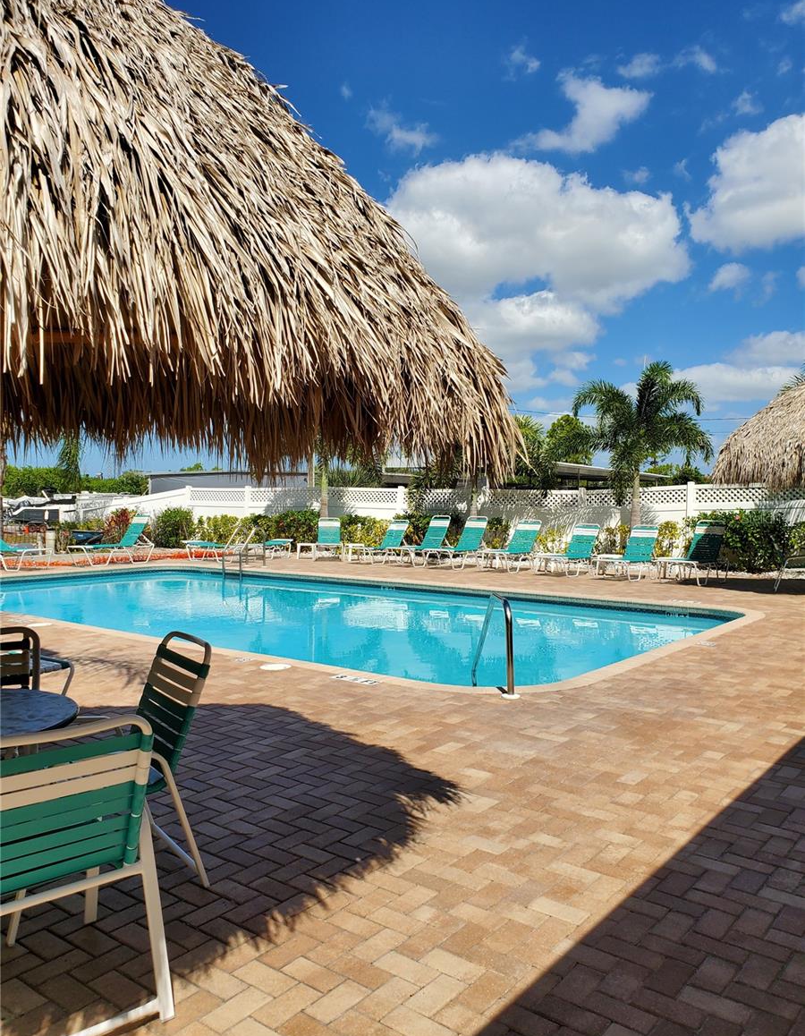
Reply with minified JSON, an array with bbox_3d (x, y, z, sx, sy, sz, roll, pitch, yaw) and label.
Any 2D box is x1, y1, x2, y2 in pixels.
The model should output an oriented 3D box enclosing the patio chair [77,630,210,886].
[{"bbox_3d":[-1.147,0.921,3.049,0.650,0.900,0.580,-1,2,-35],"label":"patio chair"}]

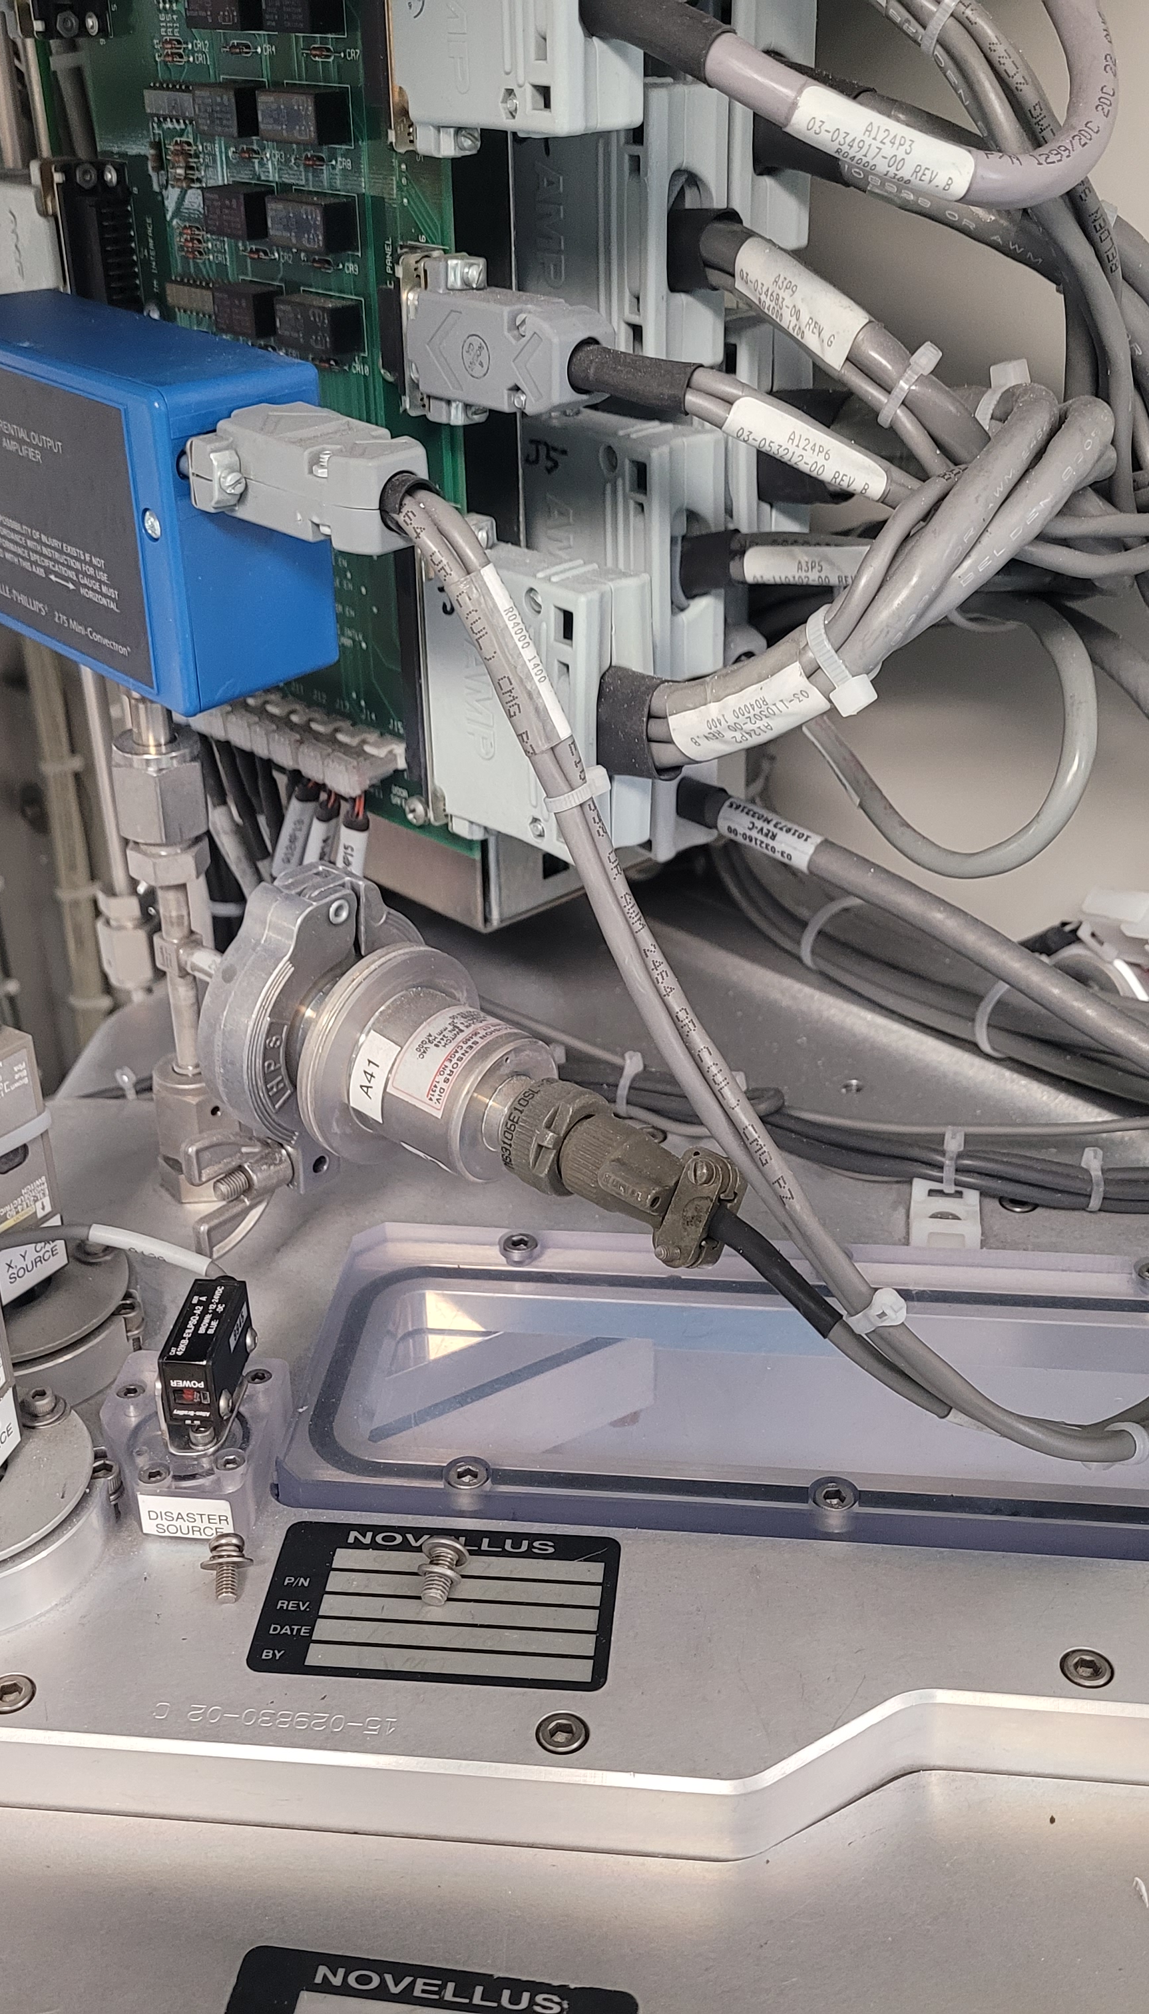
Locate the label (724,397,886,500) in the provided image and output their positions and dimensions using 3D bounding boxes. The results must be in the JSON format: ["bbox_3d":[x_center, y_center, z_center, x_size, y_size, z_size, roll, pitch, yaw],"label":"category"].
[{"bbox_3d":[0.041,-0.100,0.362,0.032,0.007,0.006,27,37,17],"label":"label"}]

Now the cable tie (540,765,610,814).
[{"bbox_3d":[0.000,-0.045,0.412,0.015,0.004,0.009,-25,29,3],"label":"cable tie"}]

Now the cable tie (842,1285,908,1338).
[{"bbox_3d":[0.065,0.066,0.438,0.016,0.007,0.013,-38,14,1],"label":"cable tie"}]

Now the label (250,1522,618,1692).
[{"bbox_3d":[-0.025,0.110,0.372,0.064,0.001,0.037,2,31,5],"label":"label"}]

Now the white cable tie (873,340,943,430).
[{"bbox_3d":[0.066,-0.123,0.398,0.006,0.017,0.011,35,20,12],"label":"white cable tie"}]

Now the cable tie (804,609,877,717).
[{"bbox_3d":[0.049,-0.063,0.370,0.009,0.019,0.015,-27,5,9],"label":"cable tie"}]

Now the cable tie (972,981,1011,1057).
[{"bbox_3d":[0.122,0.004,0.575,0.005,0.026,0.024,26,6,39],"label":"cable tie"}]

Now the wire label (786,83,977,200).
[{"bbox_3d":[0.053,-0.149,0.348,0.033,0.009,0.007,22,40,11],"label":"wire label"}]

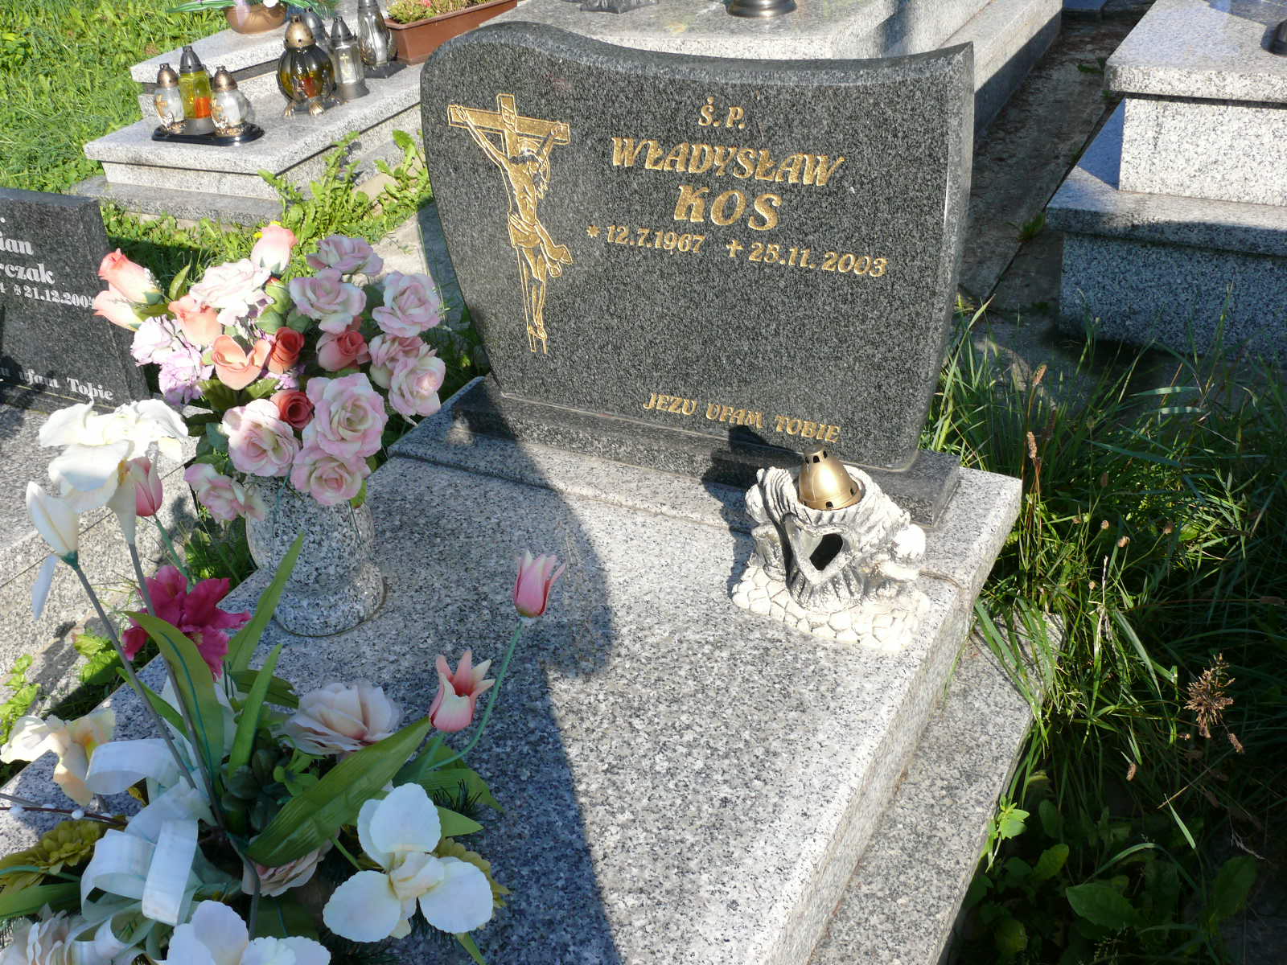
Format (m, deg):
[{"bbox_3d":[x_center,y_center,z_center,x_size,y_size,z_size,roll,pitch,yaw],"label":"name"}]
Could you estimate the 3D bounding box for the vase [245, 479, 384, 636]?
[{"bbox_3d":[-0.419,0.057,1.642,0.160,0.232,0.160,-4,32,3],"label":"vase"}]

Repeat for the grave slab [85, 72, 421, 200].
[{"bbox_3d":[-0.982,-1.342,4.515,0.759,0.130,1.700,12,36,26],"label":"grave slab"}]

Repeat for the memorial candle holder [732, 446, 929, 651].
[{"bbox_3d":[0.232,0.046,1.554,0.242,0.201,0.163,12,36,27],"label":"memorial candle holder"}]

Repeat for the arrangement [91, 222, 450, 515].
[{"bbox_3d":[-0.438,-0.126,1.527,0.422,0.335,0.355,12,36,27],"label":"arrangement"}]

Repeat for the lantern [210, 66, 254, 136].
[{"bbox_3d":[-1.258,-1.168,3.971,0.128,0.199,0.128,12,36,26],"label":"lantern"}]

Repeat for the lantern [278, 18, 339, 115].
[{"bbox_3d":[-1.062,-1.319,4.102,0.181,0.284,0.181,12,36,26],"label":"lantern"}]

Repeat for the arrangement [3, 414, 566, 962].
[{"bbox_3d":[-0.377,0.180,1.225,0.567,0.484,0.556,12,36,27],"label":"arrangement"}]

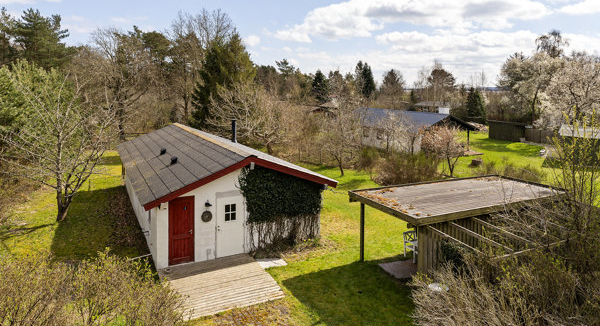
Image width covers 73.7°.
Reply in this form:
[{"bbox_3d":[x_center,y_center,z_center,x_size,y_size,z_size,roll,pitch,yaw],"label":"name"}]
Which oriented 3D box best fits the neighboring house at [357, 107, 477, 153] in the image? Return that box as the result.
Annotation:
[{"bbox_3d":[10.800,-3.500,40.500,7.900,3.600,11.000,-5,11,-29],"label":"neighboring house"}]

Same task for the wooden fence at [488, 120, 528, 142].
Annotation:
[{"bbox_3d":[22.620,-3.440,43.524,3.743,2.000,0.200,7,13,35],"label":"wooden fence"}]

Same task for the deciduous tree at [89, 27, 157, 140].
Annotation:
[{"bbox_3d":[-19.107,-8.387,43.090,7.320,11.889,7.320,0,10,0],"label":"deciduous tree"}]

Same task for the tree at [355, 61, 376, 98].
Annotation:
[{"bbox_3d":[10.578,-11.542,64.984,3.553,10.236,3.553,0,10,0],"label":"tree"}]

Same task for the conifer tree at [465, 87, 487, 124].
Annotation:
[{"bbox_3d":[26.325,-8.550,60.000,3.300,5.600,3.300,4,10,23],"label":"conifer tree"}]

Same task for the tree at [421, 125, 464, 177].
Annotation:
[{"bbox_3d":[8.906,-0.719,25.000,2.650,3.100,2.600,3,10,19],"label":"tree"}]

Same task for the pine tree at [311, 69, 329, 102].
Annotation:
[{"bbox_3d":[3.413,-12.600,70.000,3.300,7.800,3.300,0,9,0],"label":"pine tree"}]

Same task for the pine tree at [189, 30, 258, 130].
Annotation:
[{"bbox_3d":[-8.989,-9.694,47.000,7.300,11.300,7.000,-2,10,-10],"label":"pine tree"}]

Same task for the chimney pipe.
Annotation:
[{"bbox_3d":[-3.934,-1.860,23.667,0.260,1.423,0.260,0,10,0],"label":"chimney pipe"}]

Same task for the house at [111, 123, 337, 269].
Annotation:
[{"bbox_3d":[-4.604,0.329,18.808,6.511,3.458,13.508,-5,12,-27],"label":"house"}]

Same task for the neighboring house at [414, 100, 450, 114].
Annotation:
[{"bbox_3d":[23.335,-9.208,71.509,9.000,3.300,6.500,2,10,8],"label":"neighboring house"}]

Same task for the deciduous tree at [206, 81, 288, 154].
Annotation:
[{"bbox_3d":[-4.490,-3.843,34.219,7.013,6.134,6.662,0,10,0],"label":"deciduous tree"}]

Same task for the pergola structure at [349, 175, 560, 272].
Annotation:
[{"bbox_3d":[5.100,2.030,12.650,6.200,2.350,3.000,-4,10,-24],"label":"pergola structure"}]

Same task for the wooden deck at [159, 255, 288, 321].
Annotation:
[{"bbox_3d":[-2.300,3.410,11.260,2.850,0.180,2.950,-5,11,-27],"label":"wooden deck"}]

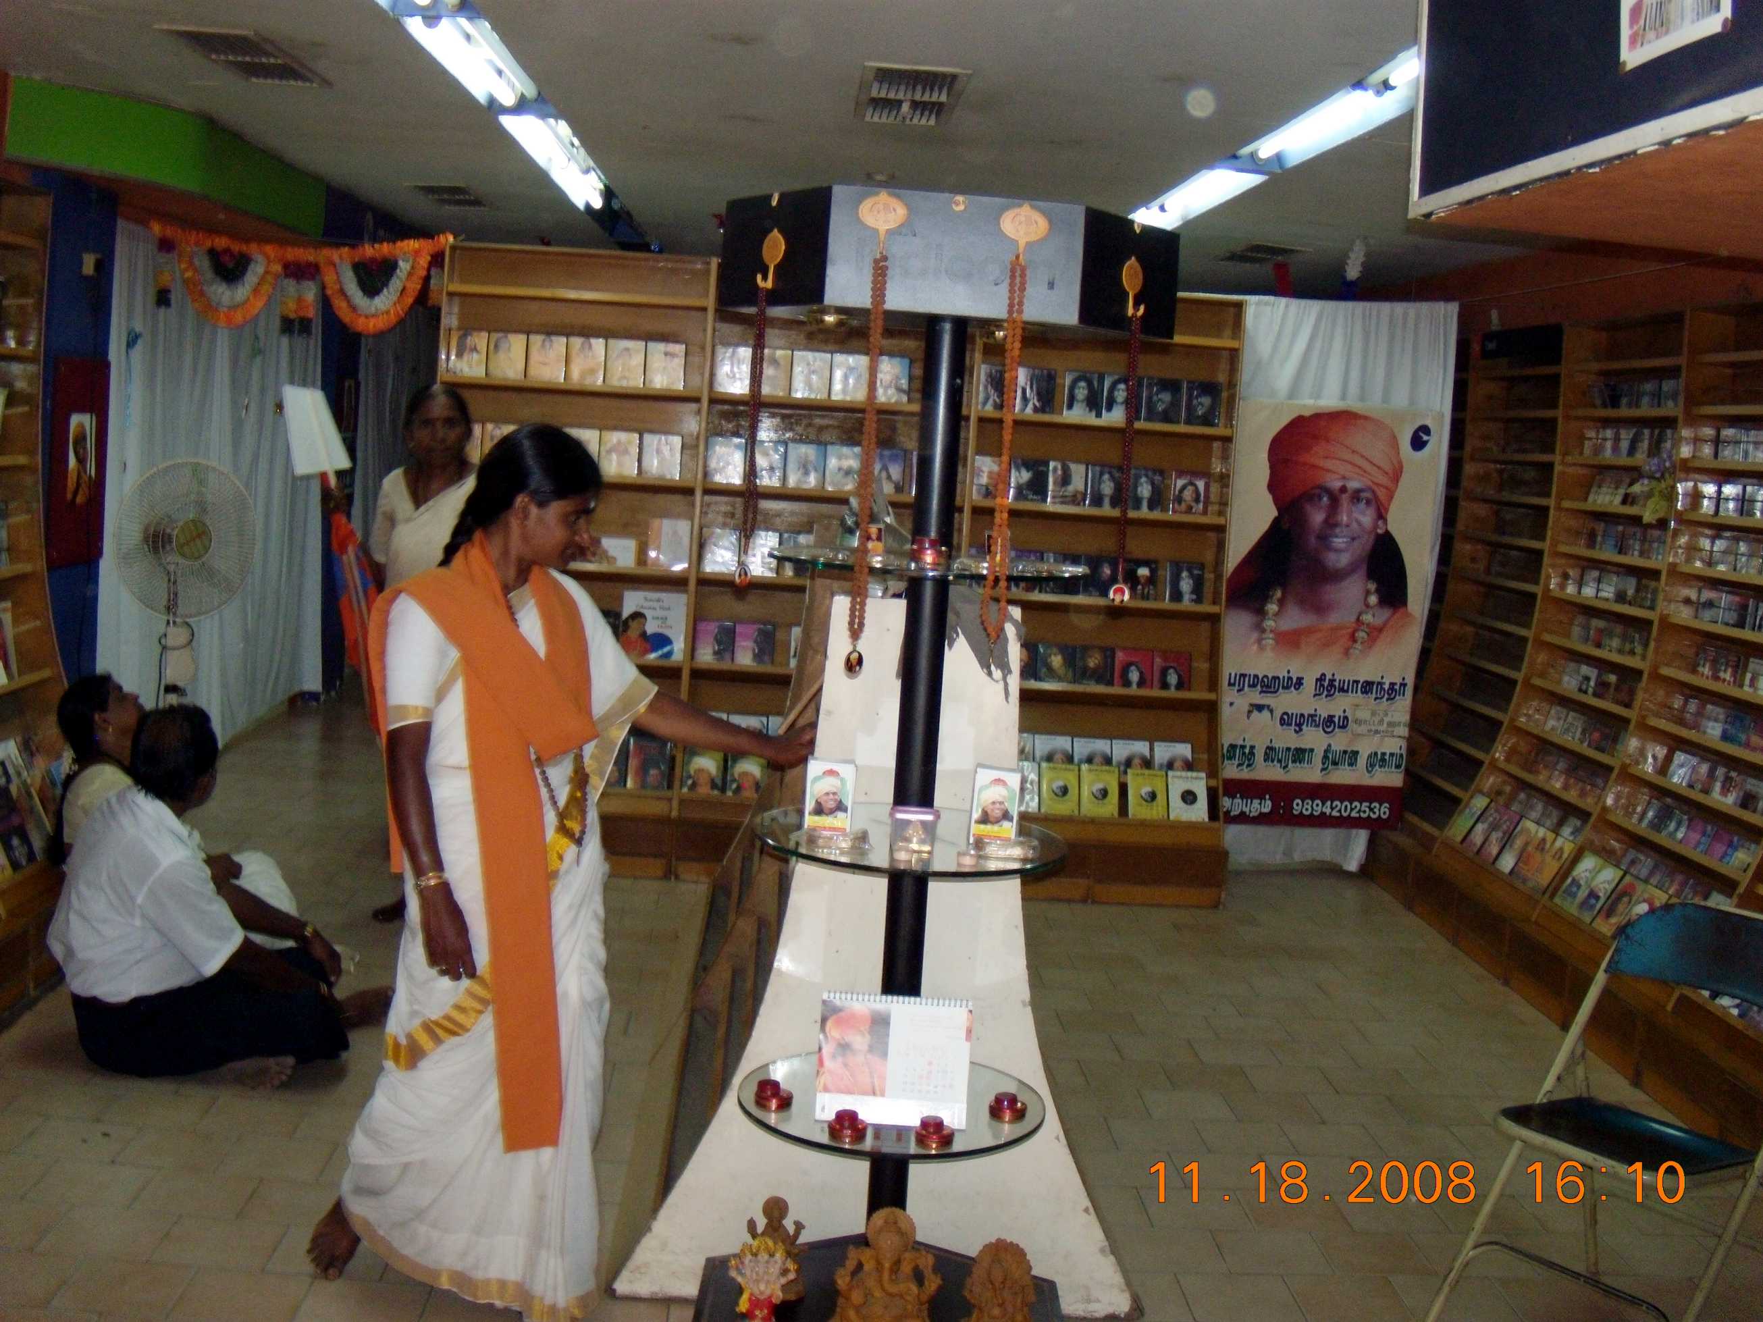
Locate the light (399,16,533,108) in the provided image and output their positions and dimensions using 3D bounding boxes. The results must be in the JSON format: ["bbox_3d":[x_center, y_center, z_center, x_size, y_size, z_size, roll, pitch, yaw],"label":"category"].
[{"bbox_3d":[-1.089,-1.635,4.999,0.200,0.090,1.220,3,7,-3],"label":"light"}]

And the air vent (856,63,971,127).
[{"bbox_3d":[0.070,-1.454,4.695,0.255,0.040,0.800,3,7,-3],"label":"air vent"}]

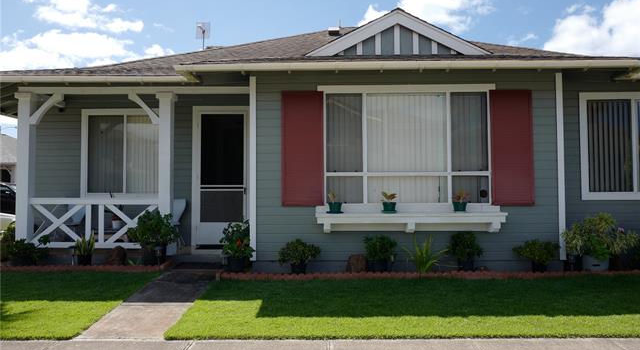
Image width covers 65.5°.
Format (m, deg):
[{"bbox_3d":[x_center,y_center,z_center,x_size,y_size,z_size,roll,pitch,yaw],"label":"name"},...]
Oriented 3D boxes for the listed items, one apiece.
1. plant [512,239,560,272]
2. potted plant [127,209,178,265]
[{"bbox_3d":[2.567,0.967,5.900,0.569,0.427,0.500,0,-2,1],"label":"plant"},{"bbox_3d":[-2.502,0.919,7.431,0.761,0.811,0.715,0,-2,0],"label":"potted plant"}]

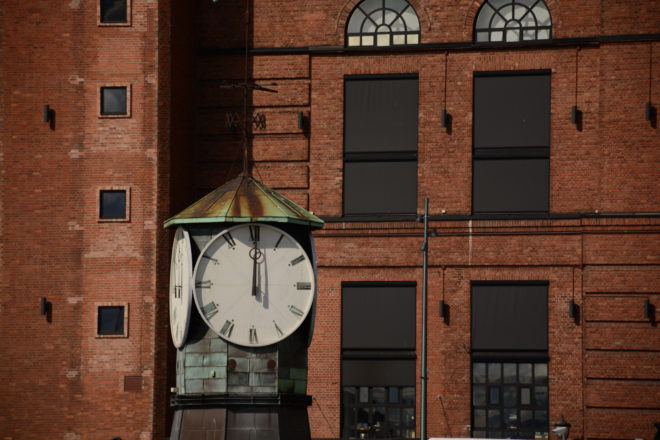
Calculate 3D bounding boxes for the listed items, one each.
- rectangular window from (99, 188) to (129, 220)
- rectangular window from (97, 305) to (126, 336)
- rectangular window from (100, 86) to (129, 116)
[{"bbox_3d":[-6.593,-0.472,117.122,0.920,0.950,0.130,-1,-4,17],"label":"rectangular window"},{"bbox_3d":[-6.633,3.051,116.859,0.920,0.950,0.130,-1,-4,17],"label":"rectangular window"},{"bbox_3d":[-6.585,-3.622,117.366,0.900,0.930,0.130,-1,-4,17],"label":"rectangular window"}]

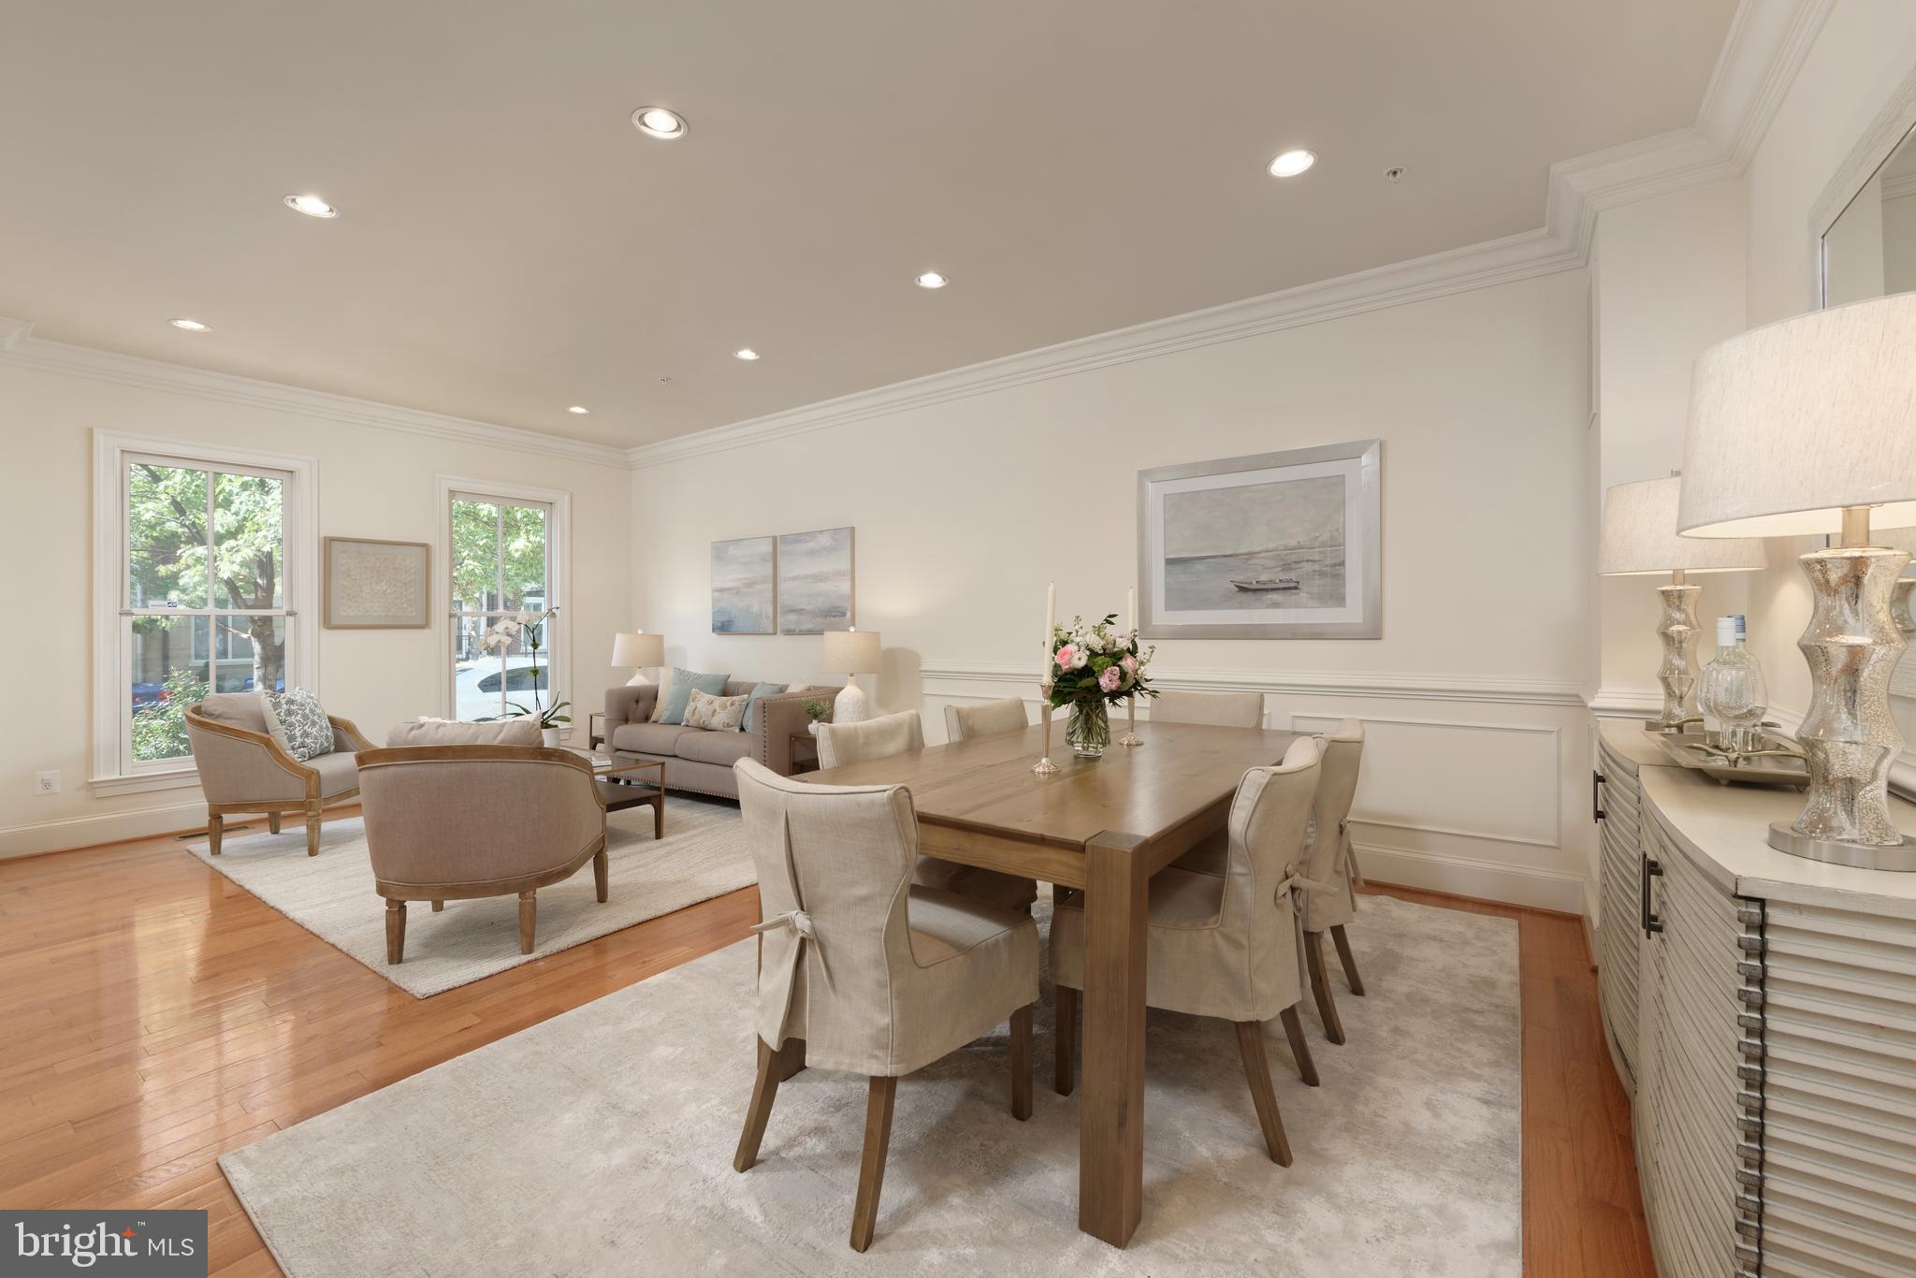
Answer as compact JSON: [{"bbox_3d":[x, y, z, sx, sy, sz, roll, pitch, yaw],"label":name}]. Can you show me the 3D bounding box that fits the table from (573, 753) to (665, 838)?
[{"bbox_3d":[-2.334,0.913,4.257,1.190,0.430,0.660,0,1,35],"label":"table"}]

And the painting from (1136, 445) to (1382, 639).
[{"bbox_3d":[1.439,-0.447,3.671,1.130,0.906,0.040,0,1,35],"label":"painting"}]

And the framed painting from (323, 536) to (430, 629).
[{"bbox_3d":[-4.001,-0.369,5.141,0.040,0.604,0.607,0,1,35],"label":"framed painting"}]

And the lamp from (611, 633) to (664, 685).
[{"bbox_3d":[-2.518,0.259,5.889,0.380,0.650,0.380,0,2,35],"label":"lamp"}]

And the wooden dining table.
[{"bbox_3d":[0.443,0.759,2.475,1.068,0.750,1.892,0,1,36],"label":"wooden dining table"}]

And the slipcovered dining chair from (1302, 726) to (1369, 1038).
[{"bbox_3d":[0.927,0.691,2.362,0.620,0.885,0.480,0,2,37],"label":"slipcovered dining chair"}]

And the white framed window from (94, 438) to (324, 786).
[{"bbox_3d":[-4.350,-0.139,4.366,0.120,1.970,0.970,0,1,39],"label":"white framed window"}]

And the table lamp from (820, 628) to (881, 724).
[{"bbox_3d":[-0.662,0.266,4.651,0.375,0.660,0.375,-1,1,0],"label":"table lamp"}]

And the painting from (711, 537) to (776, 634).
[{"bbox_3d":[-1.676,-0.409,5.823,0.715,0.735,0.040,0,1,35],"label":"painting"}]

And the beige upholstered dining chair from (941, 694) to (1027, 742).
[{"bbox_3d":[0.313,0.708,2.949,0.580,0.880,0.530,0,1,34],"label":"beige upholstered dining chair"}]

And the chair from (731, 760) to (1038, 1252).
[{"bbox_3d":[-0.162,0.711,1.725,0.500,0.890,0.580,0,1,35],"label":"chair"}]

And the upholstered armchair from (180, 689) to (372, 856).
[{"bbox_3d":[-3.756,0.736,4.184,0.680,0.800,0.720,-1,1,-10],"label":"upholstered armchair"}]

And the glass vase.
[{"bbox_3d":[0.428,0.286,2.452,0.148,0.197,0.148,0,1,0],"label":"glass vase"}]

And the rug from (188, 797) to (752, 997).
[{"bbox_3d":[-2.232,1.110,4.171,2.970,0.016,2.400,0,1,33],"label":"rug"}]

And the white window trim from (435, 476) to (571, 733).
[{"bbox_3d":[-3.385,-0.158,5.633,0.120,1.970,0.970,0,1,39],"label":"white window trim"}]

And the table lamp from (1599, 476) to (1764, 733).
[{"bbox_3d":[2.152,-0.108,2.225,0.365,0.785,0.365,0,1,34],"label":"table lamp"}]

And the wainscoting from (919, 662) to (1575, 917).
[{"bbox_3d":[1.112,0.635,3.877,3.300,0.925,0.070,0,2,35],"label":"wainscoting"}]

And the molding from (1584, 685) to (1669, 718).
[{"bbox_3d":[2.336,0.226,2.488,0.360,0.110,0.060,0,1,35],"label":"molding"}]

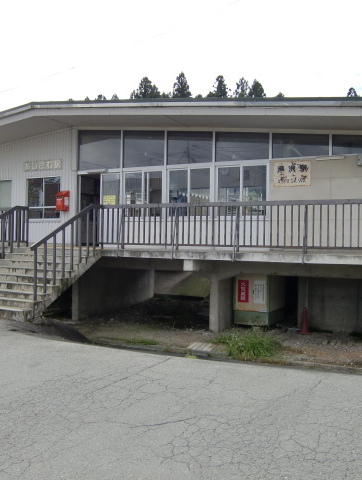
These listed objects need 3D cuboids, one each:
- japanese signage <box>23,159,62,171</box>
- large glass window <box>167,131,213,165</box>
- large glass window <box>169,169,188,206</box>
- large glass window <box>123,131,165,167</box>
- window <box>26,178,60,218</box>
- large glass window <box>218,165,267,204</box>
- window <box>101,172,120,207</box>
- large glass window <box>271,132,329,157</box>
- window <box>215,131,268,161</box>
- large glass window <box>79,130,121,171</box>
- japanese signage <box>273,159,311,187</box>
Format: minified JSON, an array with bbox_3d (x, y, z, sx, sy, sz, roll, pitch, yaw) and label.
[{"bbox_3d":[-4.237,-2.278,15.885,1.551,0.354,0.060,1,-1,28],"label":"japanese signage"},{"bbox_3d":[0.219,-2.464,13.632,1.391,0.939,0.080,1,-1,28],"label":"large glass window"},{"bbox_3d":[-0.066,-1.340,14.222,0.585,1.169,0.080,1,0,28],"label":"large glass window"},{"bbox_3d":[-1.026,-2.543,14.286,1.388,1.090,0.080,1,-1,28],"label":"large glass window"},{"bbox_3d":[-4.375,-1.327,16.483,1.387,1.305,0.080,1,0,28],"label":"window"},{"bbox_3d":[1.502,-1.228,12.938,1.364,1.296,0.080,1,-1,28],"label":"large glass window"},{"bbox_3d":[-2.021,-1.418,14.787,0.683,0.997,0.080,1,-1,28],"label":"window"},{"bbox_3d":[2.914,-2.350,12.668,1.419,0.669,0.080,1,0,28],"label":"large glass window"},{"bbox_3d":[1.572,-2.459,13.373,1.485,0.816,0.080,1,0,28],"label":"window"},{"bbox_3d":[-2.361,-2.622,14.987,1.534,1.263,0.080,1,-1,28],"label":"large glass window"},{"bbox_3d":[2.727,-1.615,12.725,0.925,0.616,0.040,1,0,28],"label":"japanese signage"}]

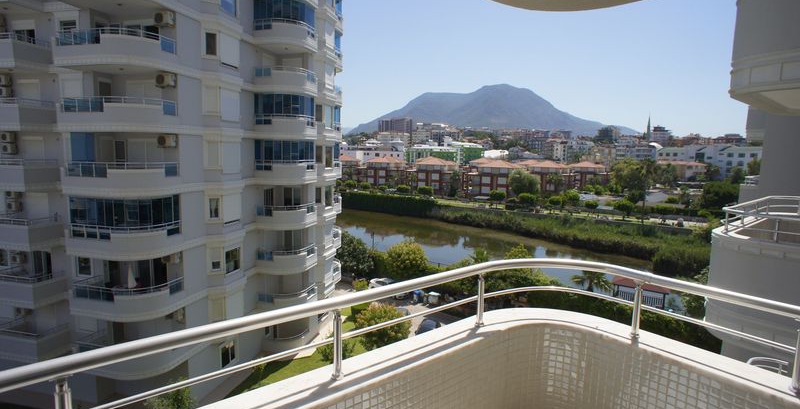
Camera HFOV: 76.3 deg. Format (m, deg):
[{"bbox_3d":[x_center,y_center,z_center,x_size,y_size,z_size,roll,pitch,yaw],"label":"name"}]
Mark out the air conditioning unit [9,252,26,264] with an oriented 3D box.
[{"bbox_3d":[-21.186,3.045,28.167,0.800,0.560,0.320,3,7,13],"label":"air conditioning unit"}]

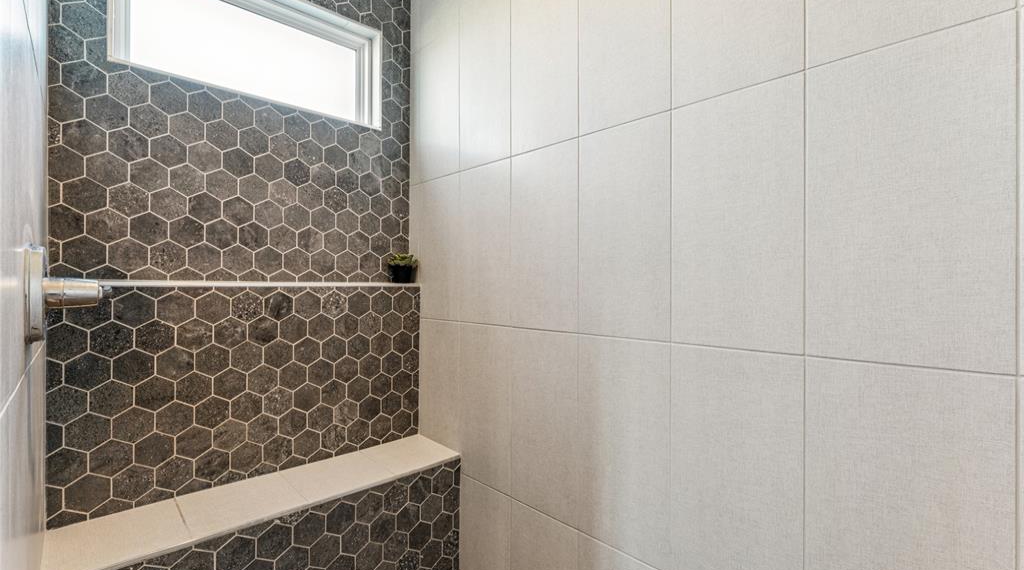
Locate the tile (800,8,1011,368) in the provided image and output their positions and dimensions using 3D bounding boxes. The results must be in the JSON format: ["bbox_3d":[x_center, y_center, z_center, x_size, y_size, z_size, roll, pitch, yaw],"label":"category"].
[{"bbox_3d":[0.740,-0.154,0.872,0.018,0.610,0.302,0,0,-44],"label":"tile"}]

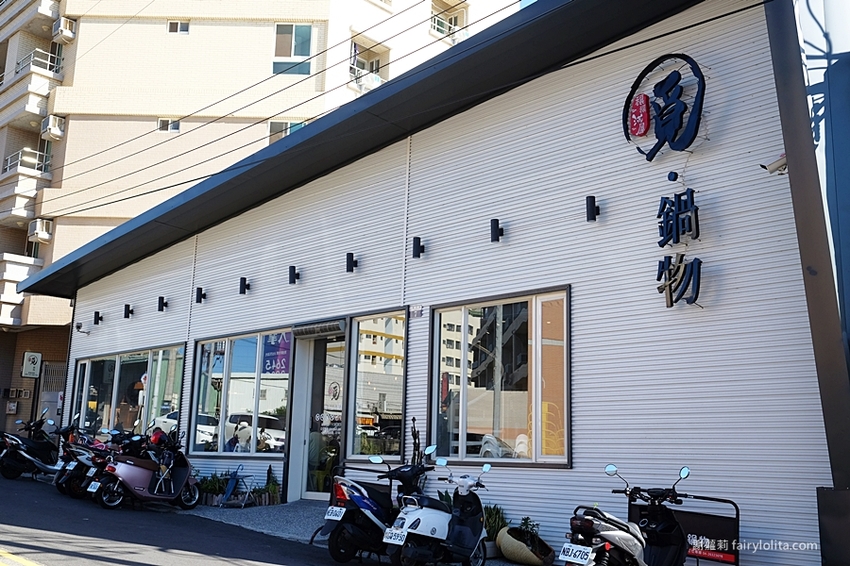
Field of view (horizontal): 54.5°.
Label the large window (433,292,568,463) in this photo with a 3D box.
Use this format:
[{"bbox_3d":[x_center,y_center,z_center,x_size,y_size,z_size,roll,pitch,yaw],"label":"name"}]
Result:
[{"bbox_3d":[0.868,1.196,10.250,2.216,2.050,0.120,-10,-17,43],"label":"large window"}]

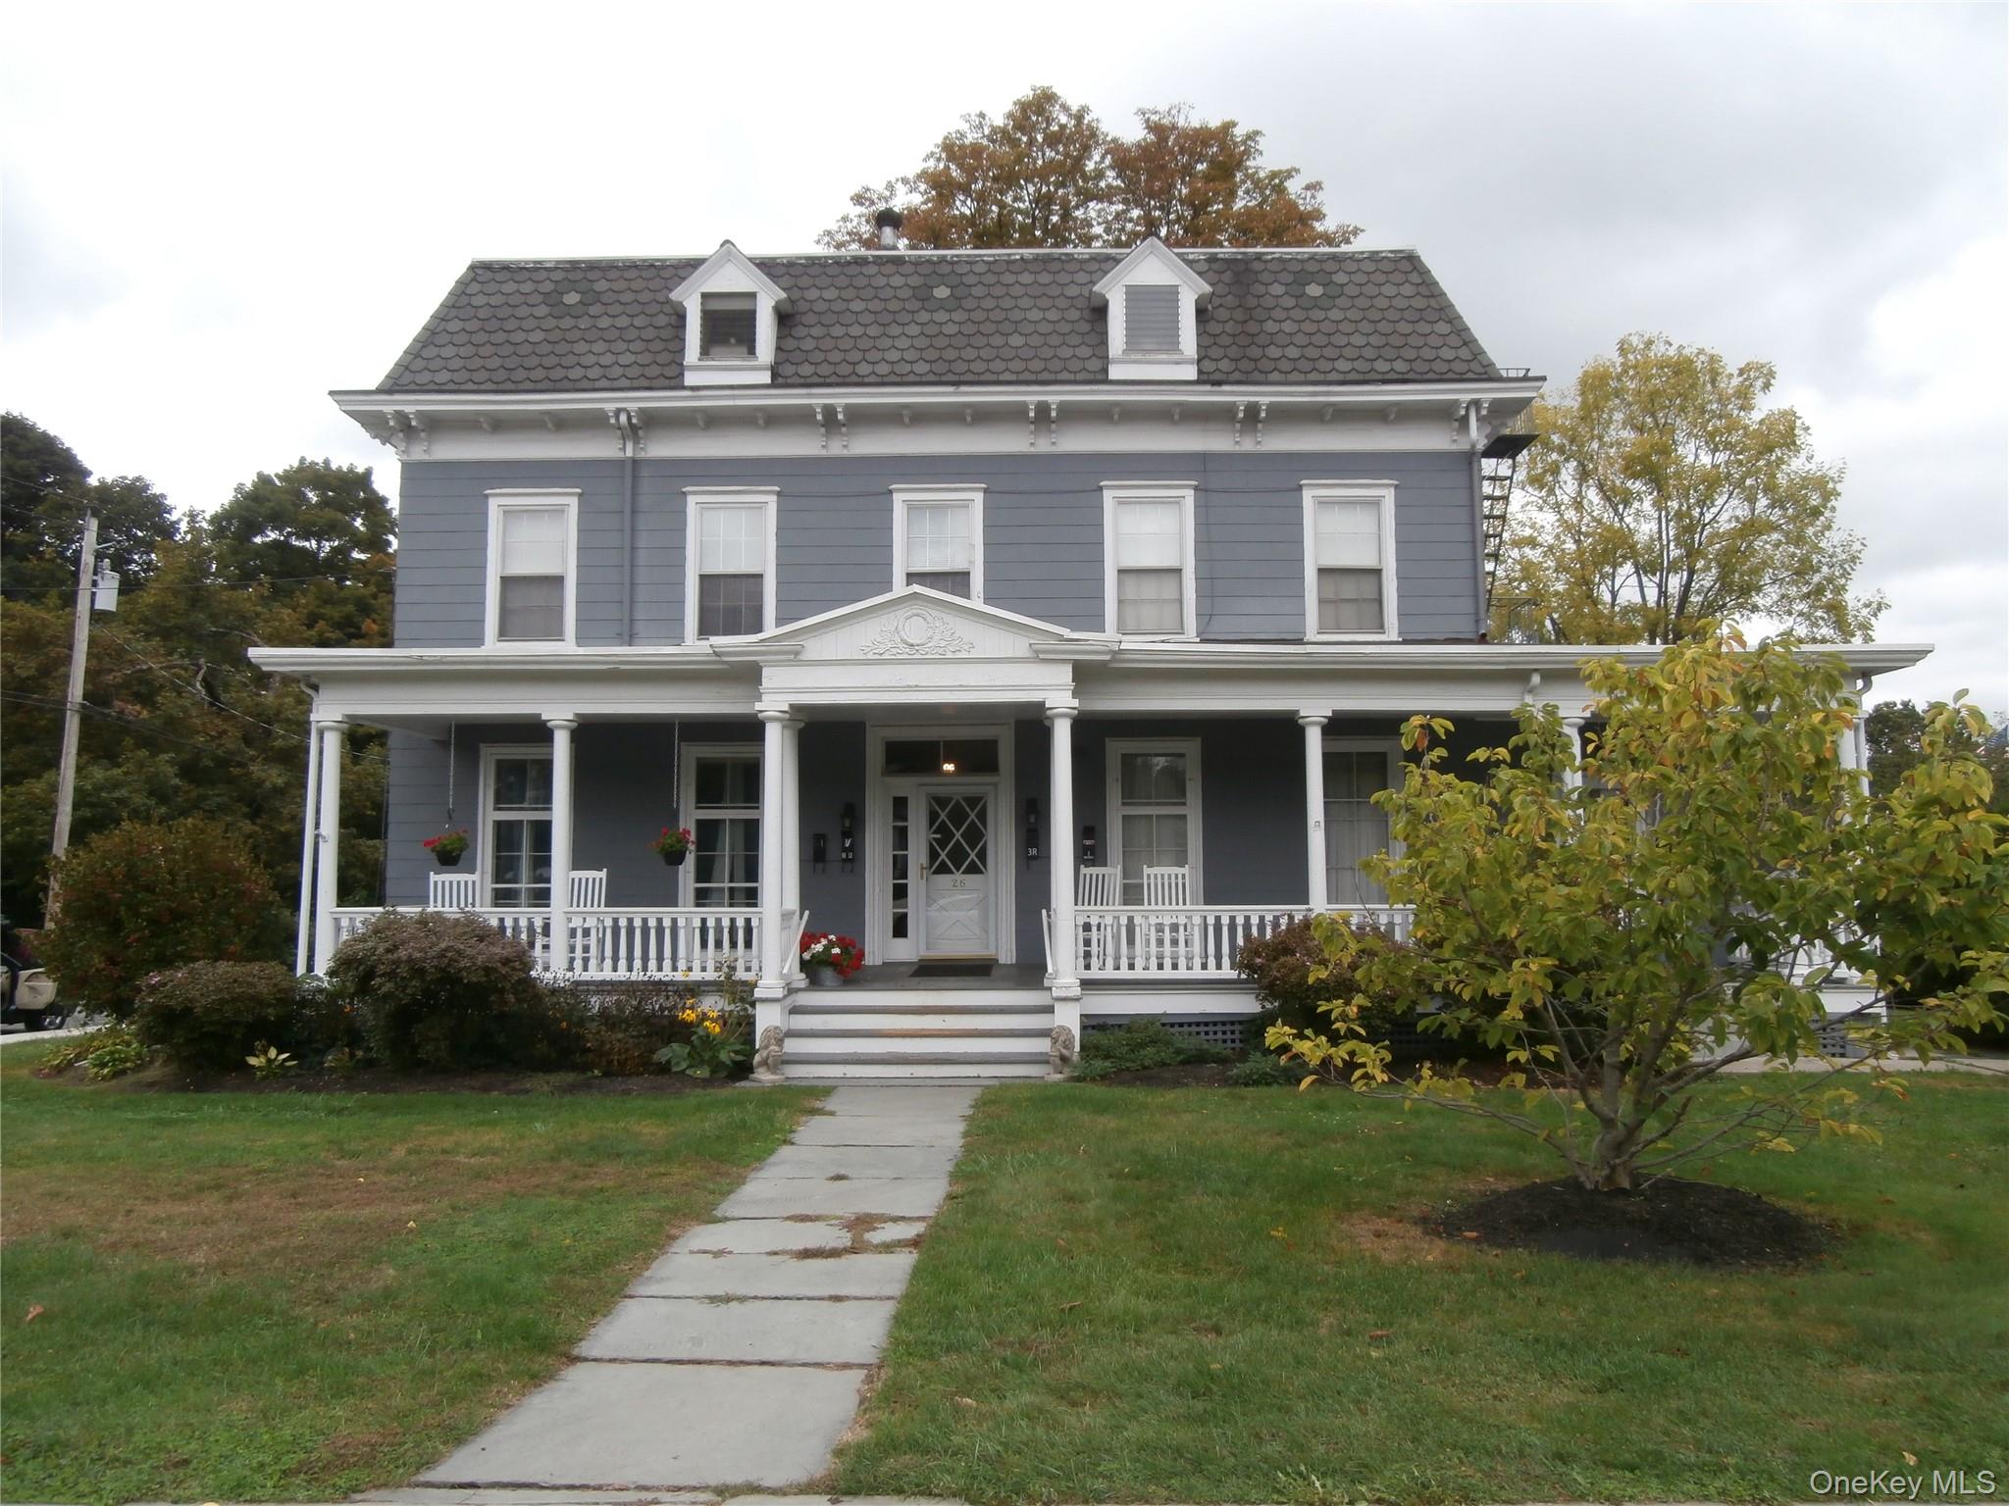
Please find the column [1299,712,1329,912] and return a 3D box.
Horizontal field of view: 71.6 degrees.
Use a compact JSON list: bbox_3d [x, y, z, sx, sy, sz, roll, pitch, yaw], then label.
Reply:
[{"bbox_3d":[3.146,0.926,13.944,0.290,2.700,0.290,0,-5,1],"label":"column"}]

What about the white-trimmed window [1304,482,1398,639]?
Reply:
[{"bbox_3d":[4.085,-2.270,16.443,1.124,1.873,0.150,0,-5,1],"label":"white-trimmed window"}]

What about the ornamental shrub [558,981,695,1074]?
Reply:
[{"bbox_3d":[-3.546,2.605,13.139,1.310,0.863,0.939,0,-5,1],"label":"ornamental shrub"}]

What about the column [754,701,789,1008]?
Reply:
[{"bbox_3d":[-2.151,0.906,12.881,0.310,2.760,0.310,0,-5,1],"label":"column"}]

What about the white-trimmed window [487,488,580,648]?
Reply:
[{"bbox_3d":[-5.660,-2.212,16.672,1.127,1.871,0.150,0,-5,1],"label":"white-trimmed window"}]

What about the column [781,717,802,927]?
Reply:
[{"bbox_3d":[-2.192,0.971,14.265,0.336,2.762,0.336,0,-5,1],"label":"column"}]

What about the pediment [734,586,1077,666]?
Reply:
[{"bbox_3d":[-0.800,-1.123,12.716,3.448,0.711,0.600,0,-5,1],"label":"pediment"}]

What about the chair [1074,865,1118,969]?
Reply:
[{"bbox_3d":[0.951,1.814,15.202,0.640,1.150,0.820,-2,-5,20],"label":"chair"}]

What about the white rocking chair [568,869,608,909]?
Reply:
[{"bbox_3d":[-4.739,1.861,15.410,0.593,1.167,0.810,0,-5,1],"label":"white rocking chair"}]

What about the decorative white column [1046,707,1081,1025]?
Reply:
[{"bbox_3d":[0.528,0.885,12.505,0.310,2.748,0.310,0,-5,1],"label":"decorative white column"}]

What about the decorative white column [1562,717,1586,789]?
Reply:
[{"bbox_3d":[5.787,0.929,14.106,0.336,2.762,0.336,0,-5,1],"label":"decorative white column"}]

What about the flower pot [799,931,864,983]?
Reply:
[{"bbox_3d":[-1.655,1.980,13.382,0.641,0.533,0.580,0,-5,1],"label":"flower pot"}]

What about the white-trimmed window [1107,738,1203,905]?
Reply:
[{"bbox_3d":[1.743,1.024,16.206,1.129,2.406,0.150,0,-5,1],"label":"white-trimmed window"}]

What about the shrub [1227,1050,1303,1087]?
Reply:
[{"bbox_3d":[2.237,2.649,11.936,0.680,0.320,0.600,0,-5,1],"label":"shrub"}]

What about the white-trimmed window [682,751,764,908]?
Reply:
[{"bbox_3d":[-3.365,1.206,16.853,1.180,2.620,0.150,0,-5,1],"label":"white-trimmed window"}]

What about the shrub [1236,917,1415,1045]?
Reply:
[{"bbox_3d":[3.021,2.221,12.960,1.685,1.382,1.400,0,-5,1],"label":"shrub"}]

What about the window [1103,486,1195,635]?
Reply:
[{"bbox_3d":[1.715,-2.282,16.501,1.085,1.852,0.150,0,-5,1],"label":"window"}]

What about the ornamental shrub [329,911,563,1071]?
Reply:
[{"bbox_3d":[-5.220,2.254,13.005,2.202,1.552,1.729,0,-5,1],"label":"ornamental shrub"}]

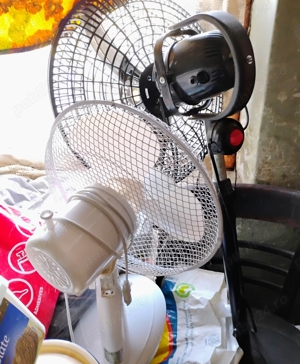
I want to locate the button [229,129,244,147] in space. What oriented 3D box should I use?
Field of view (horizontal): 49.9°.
[{"bbox_3d":[0.137,-0.072,0.518,0.027,0.027,0.010,-12,20,-17],"label":"button"}]

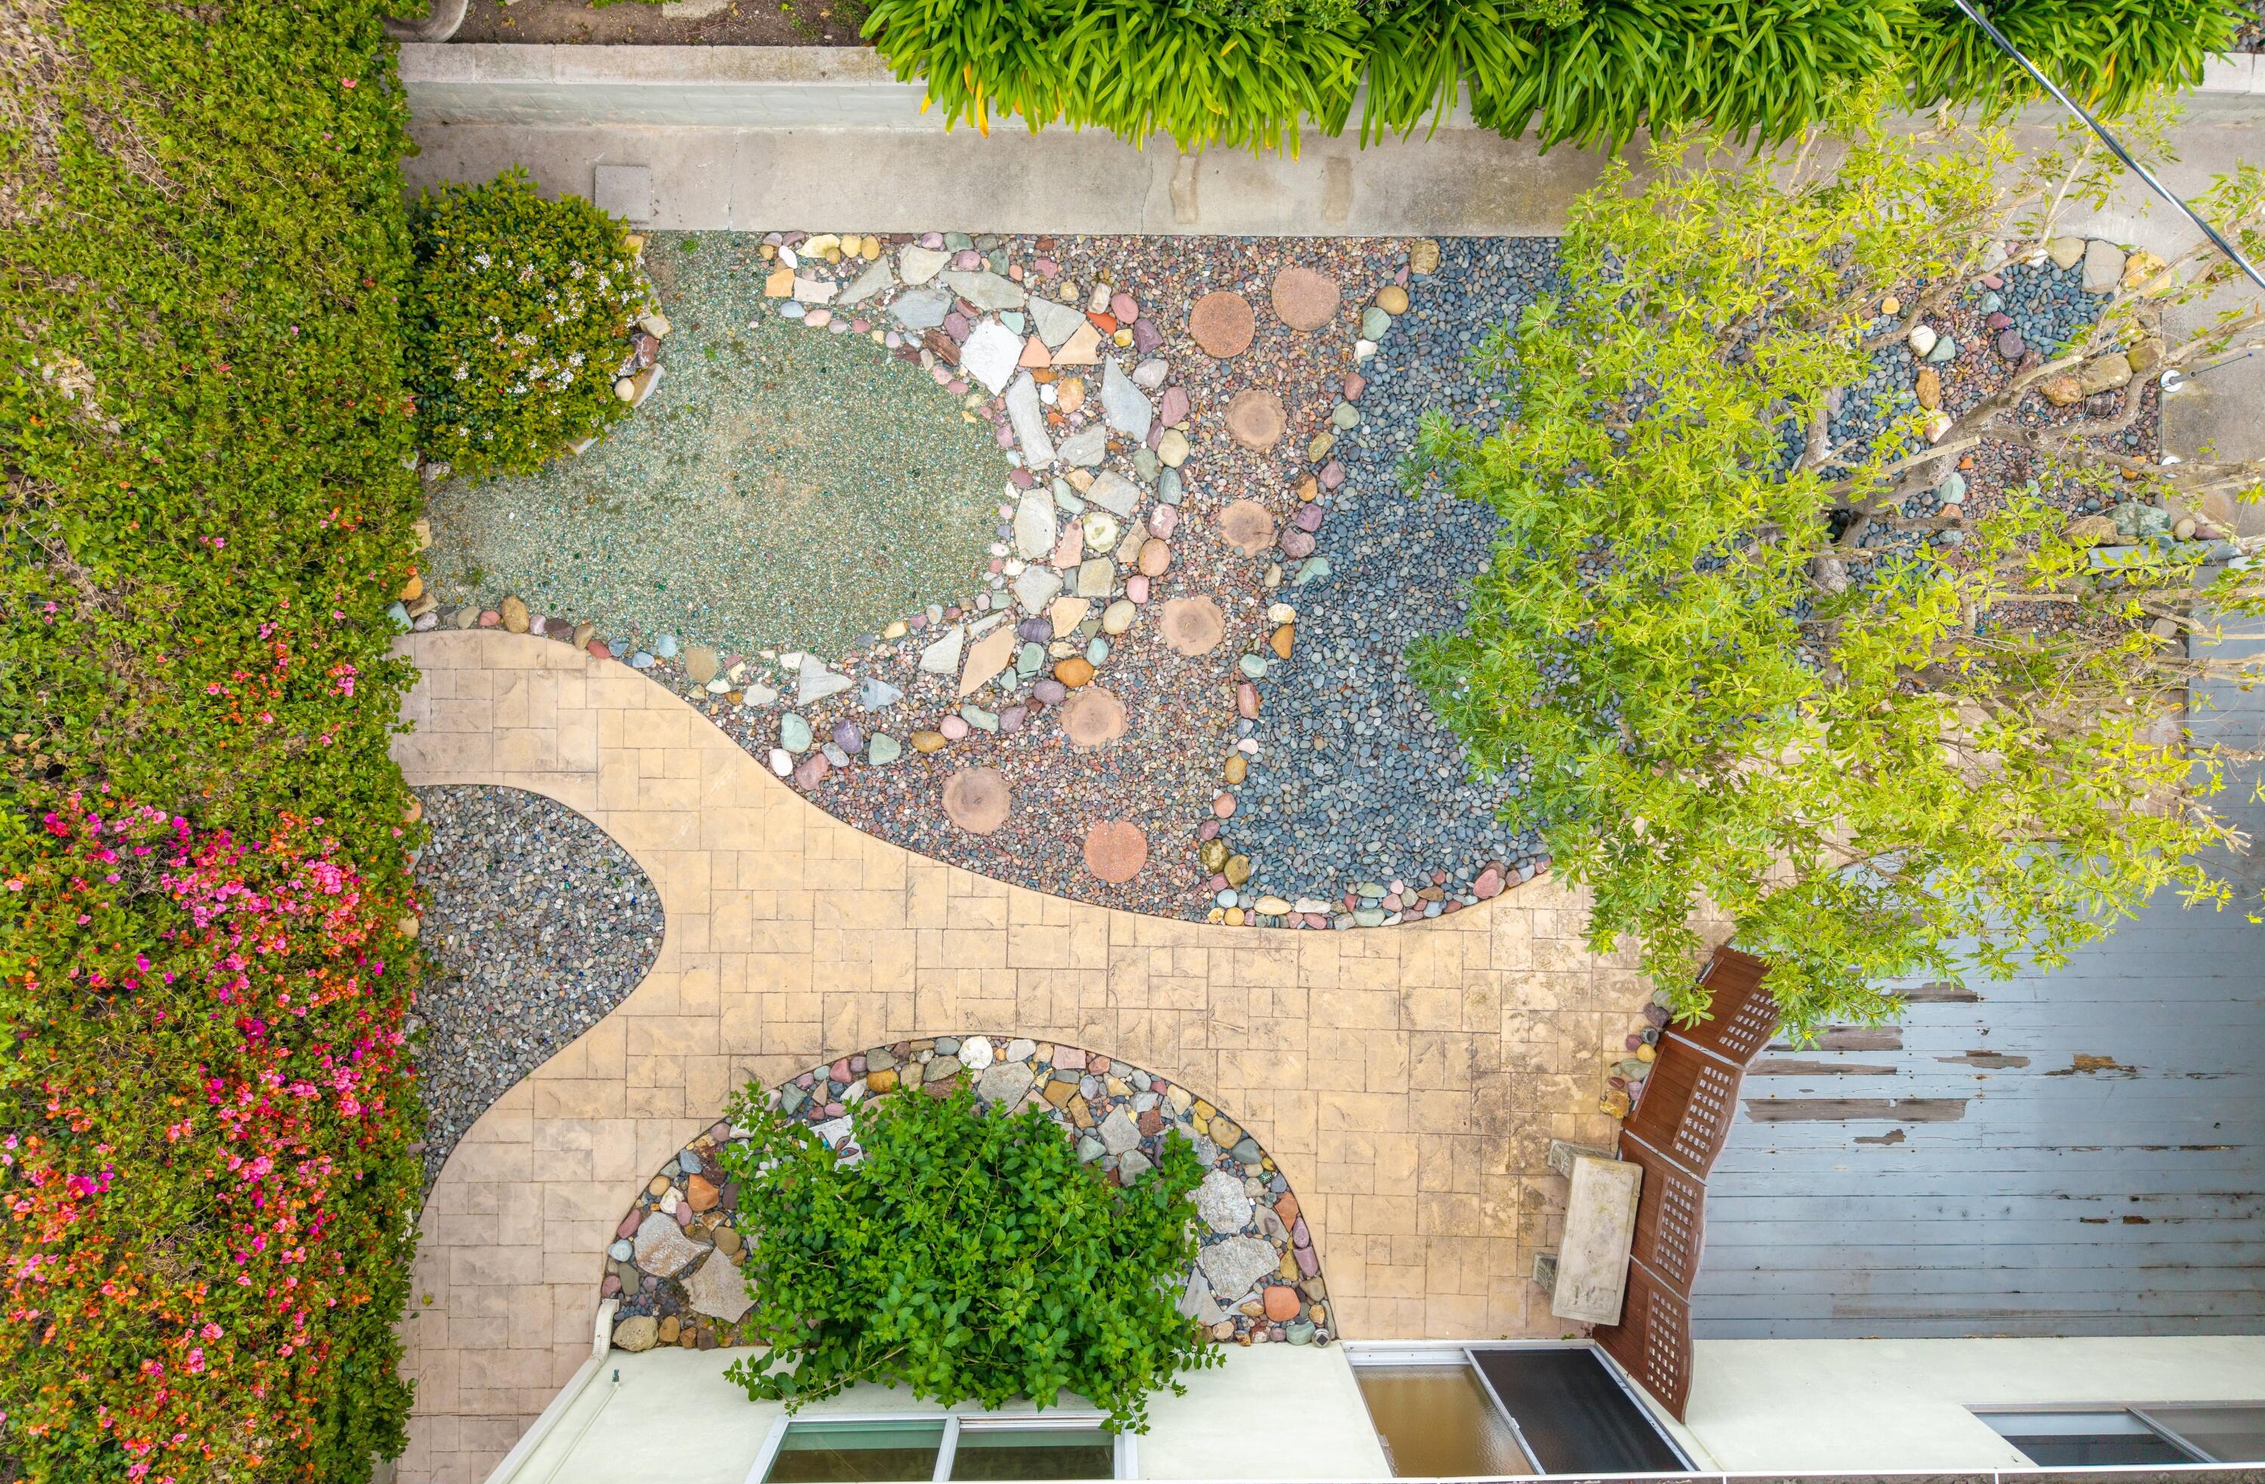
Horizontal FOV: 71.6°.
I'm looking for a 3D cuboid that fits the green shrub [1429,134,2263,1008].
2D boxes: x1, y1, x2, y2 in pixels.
[{"bbox_3d":[3.100,-0.680,7.350,3.550,3.100,3.850,0,90,-1],"label":"green shrub"}]

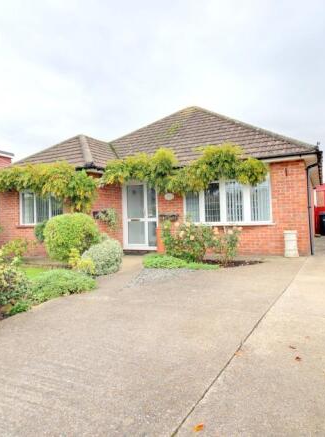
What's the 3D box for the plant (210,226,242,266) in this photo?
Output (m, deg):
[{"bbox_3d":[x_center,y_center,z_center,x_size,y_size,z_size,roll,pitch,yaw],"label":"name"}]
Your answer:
[{"bbox_3d":[1.385,0.595,6.453,0.710,0.833,0.700,-2,1,12],"label":"plant"}]

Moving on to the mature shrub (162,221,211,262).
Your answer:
[{"bbox_3d":[0.588,0.537,7.011,1.216,0.975,1.000,-2,1,5],"label":"mature shrub"}]

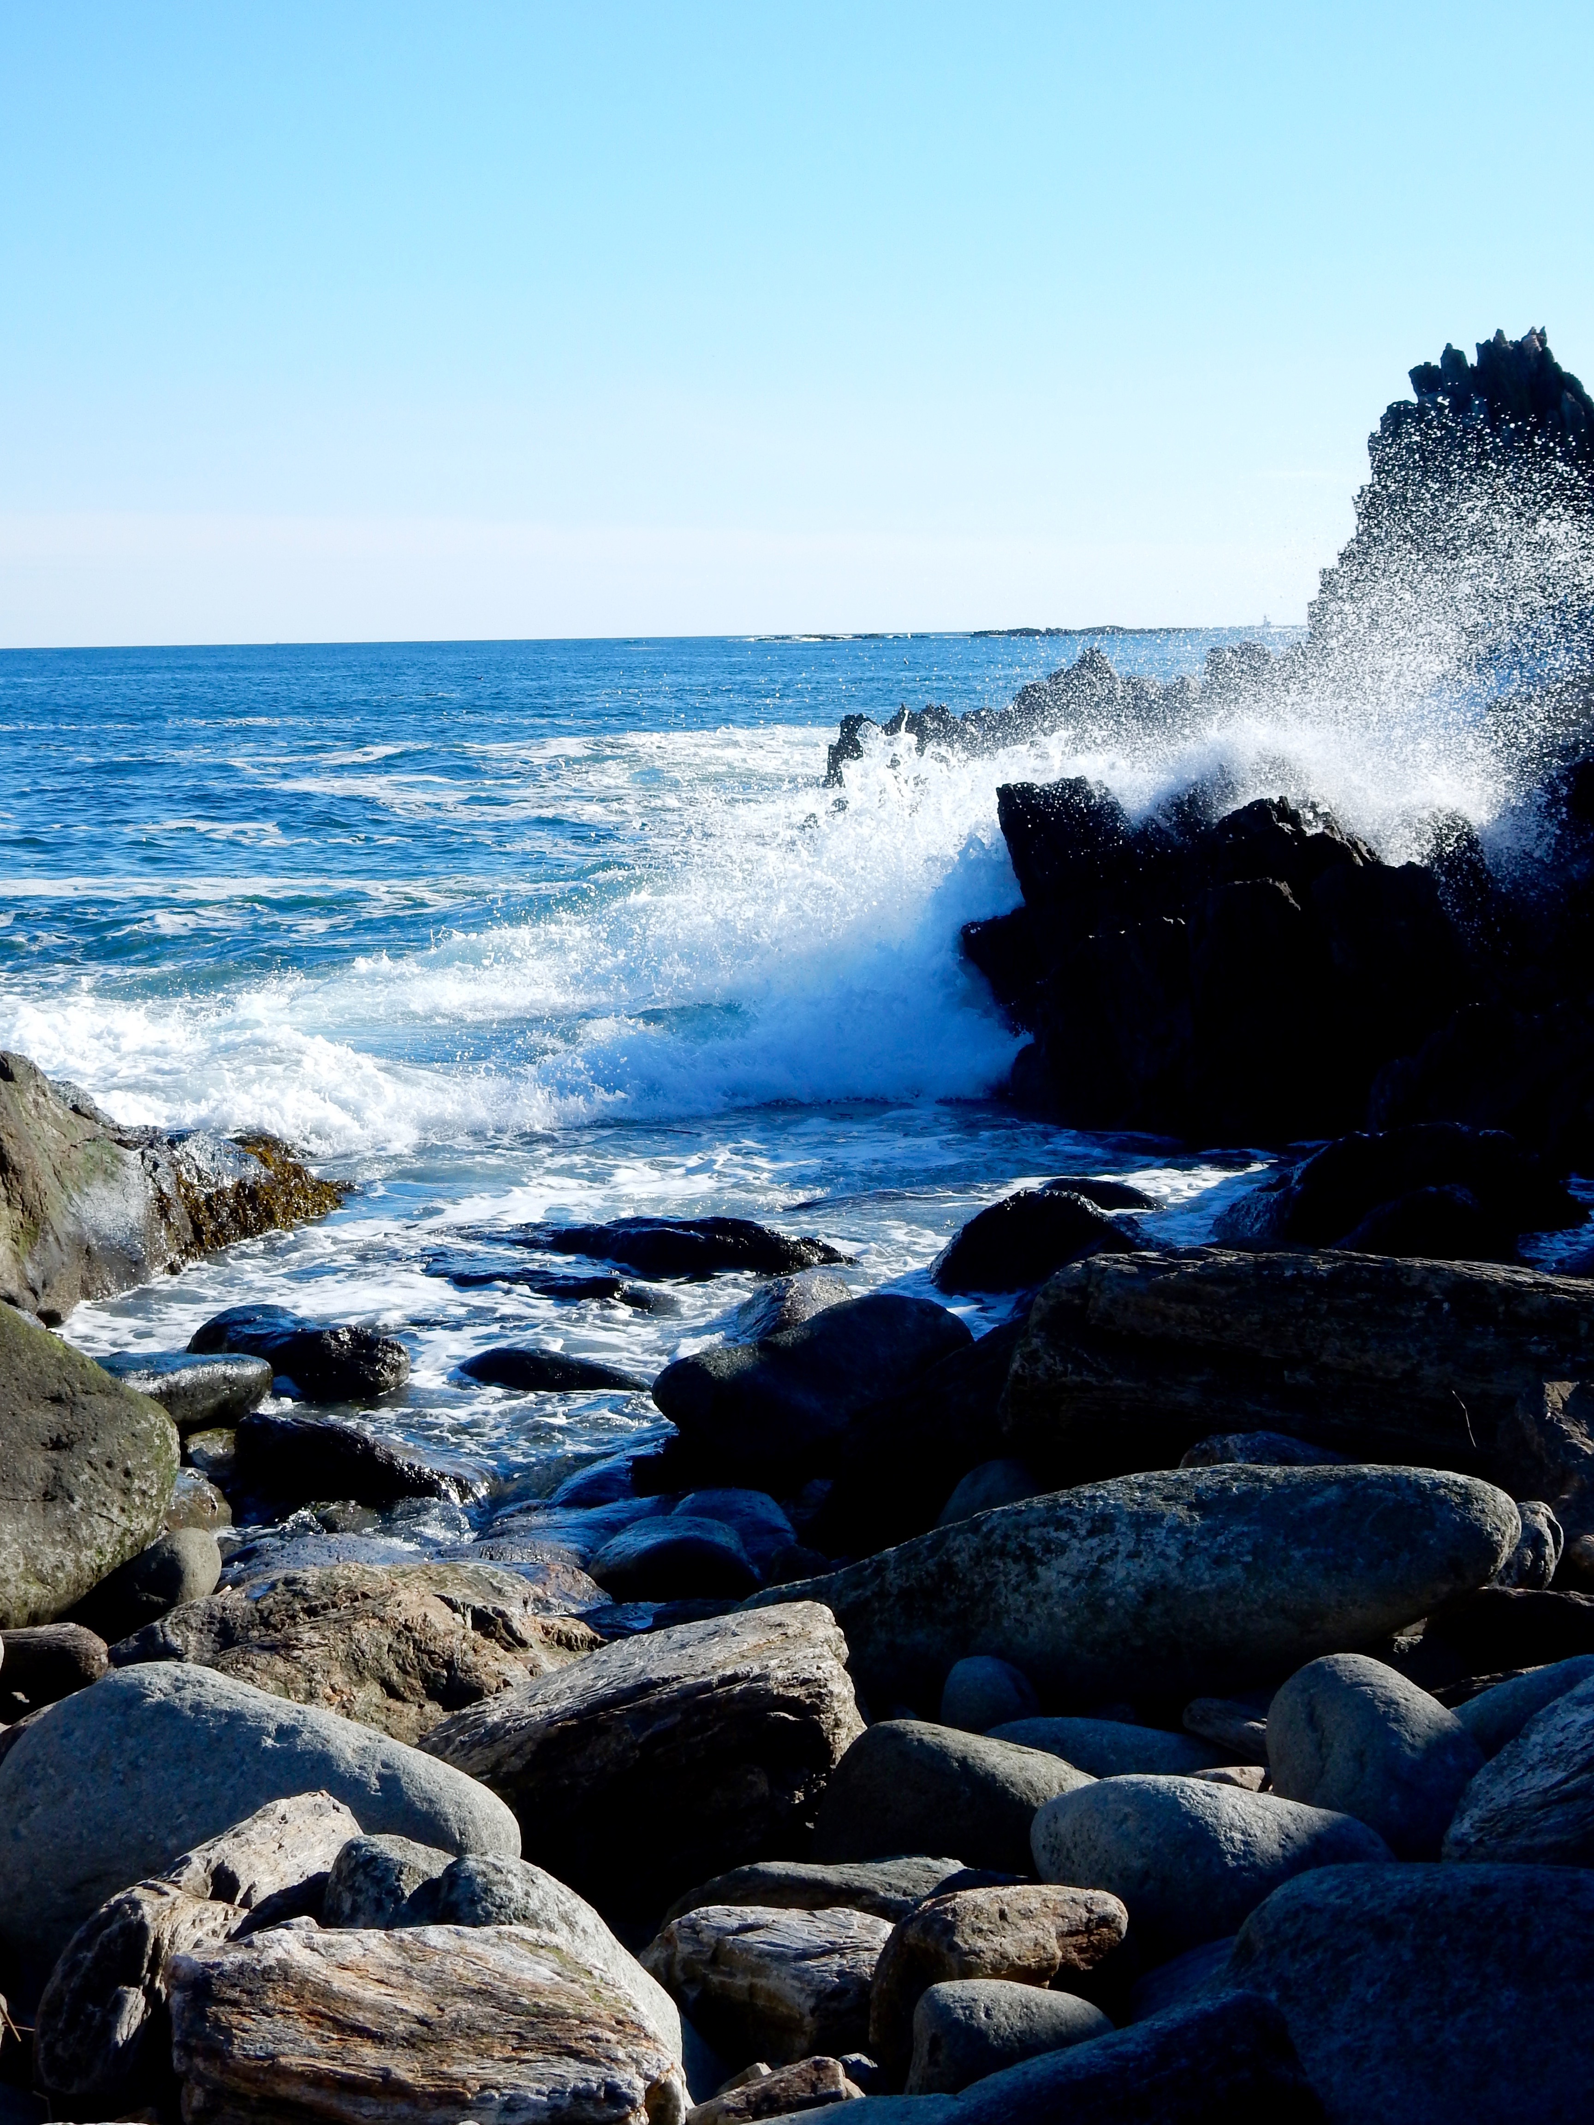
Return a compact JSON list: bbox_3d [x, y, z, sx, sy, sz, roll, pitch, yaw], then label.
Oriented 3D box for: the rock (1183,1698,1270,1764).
[{"bbox_3d":[0.927,1.414,9.200,0.230,0.130,0.180,-1,6,0],"label":"rock"}]

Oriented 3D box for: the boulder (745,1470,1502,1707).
[{"bbox_3d":[0.795,1.234,10.200,1.770,0.530,0.750,-1,6,0],"label":"boulder"}]

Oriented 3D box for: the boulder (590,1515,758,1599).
[{"bbox_3d":[-0.309,1.286,11.200,0.430,0.240,0.360,-1,6,0],"label":"boulder"}]

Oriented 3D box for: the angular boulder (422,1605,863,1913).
[{"bbox_3d":[-0.285,1.291,8.100,0.810,0.470,0.580,-1,6,0],"label":"angular boulder"}]

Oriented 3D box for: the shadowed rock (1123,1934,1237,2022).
[{"bbox_3d":[0.593,1.425,6.700,0.250,0.180,0.250,-1,6,0],"label":"shadowed rock"}]

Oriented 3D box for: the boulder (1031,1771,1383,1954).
[{"bbox_3d":[0.713,1.387,7.500,0.620,0.300,0.420,-1,6,0],"label":"boulder"}]

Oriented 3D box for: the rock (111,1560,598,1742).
[{"bbox_3d":[-0.964,1.294,9.500,1.060,0.380,0.700,-1,6,0],"label":"rock"}]

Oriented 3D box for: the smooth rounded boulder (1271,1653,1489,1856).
[{"bbox_3d":[1.062,1.281,8.000,0.400,0.400,0.400,-1,6,0],"label":"smooth rounded boulder"}]

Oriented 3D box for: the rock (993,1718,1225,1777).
[{"bbox_3d":[0.625,1.400,8.700,0.480,0.200,0.340,-1,6,0],"label":"rock"}]

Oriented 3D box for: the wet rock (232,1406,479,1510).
[{"bbox_3d":[-1.391,1.245,13.700,0.790,0.310,0.500,-1,6,0],"label":"wet rock"}]

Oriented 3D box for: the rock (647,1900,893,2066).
[{"bbox_3d":[-0.048,1.431,6.750,0.380,0.230,0.280,-1,6,0],"label":"rock"}]

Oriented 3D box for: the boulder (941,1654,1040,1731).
[{"bbox_3d":[0.396,1.311,9.000,0.210,0.200,0.210,-1,6,0],"label":"boulder"}]

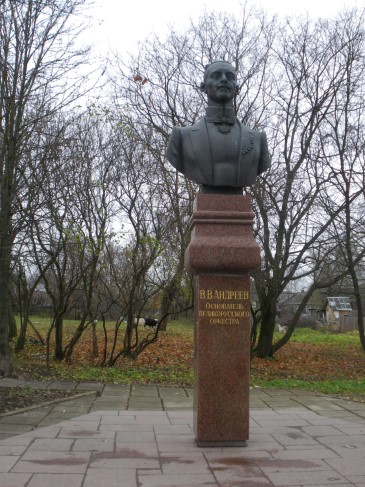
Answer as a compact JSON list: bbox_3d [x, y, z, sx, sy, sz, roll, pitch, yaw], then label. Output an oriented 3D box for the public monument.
[{"bbox_3d":[0.435,0.010,7.019,1.252,4.543,0.800,1,-6,-4],"label":"public monument"}]

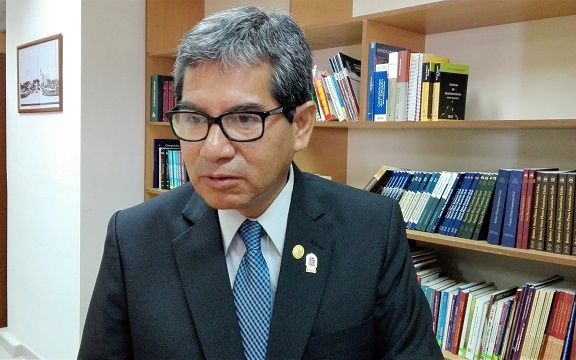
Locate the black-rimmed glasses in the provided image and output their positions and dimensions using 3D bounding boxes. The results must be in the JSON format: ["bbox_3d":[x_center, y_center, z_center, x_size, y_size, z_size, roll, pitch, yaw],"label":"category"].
[{"bbox_3d":[-0.069,-0.076,0.631,0.142,0.045,0.142,3,13,19],"label":"black-rimmed glasses"}]

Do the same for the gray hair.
[{"bbox_3d":[-0.060,-0.156,0.650,0.180,0.165,0.200,3,13,19],"label":"gray hair"}]

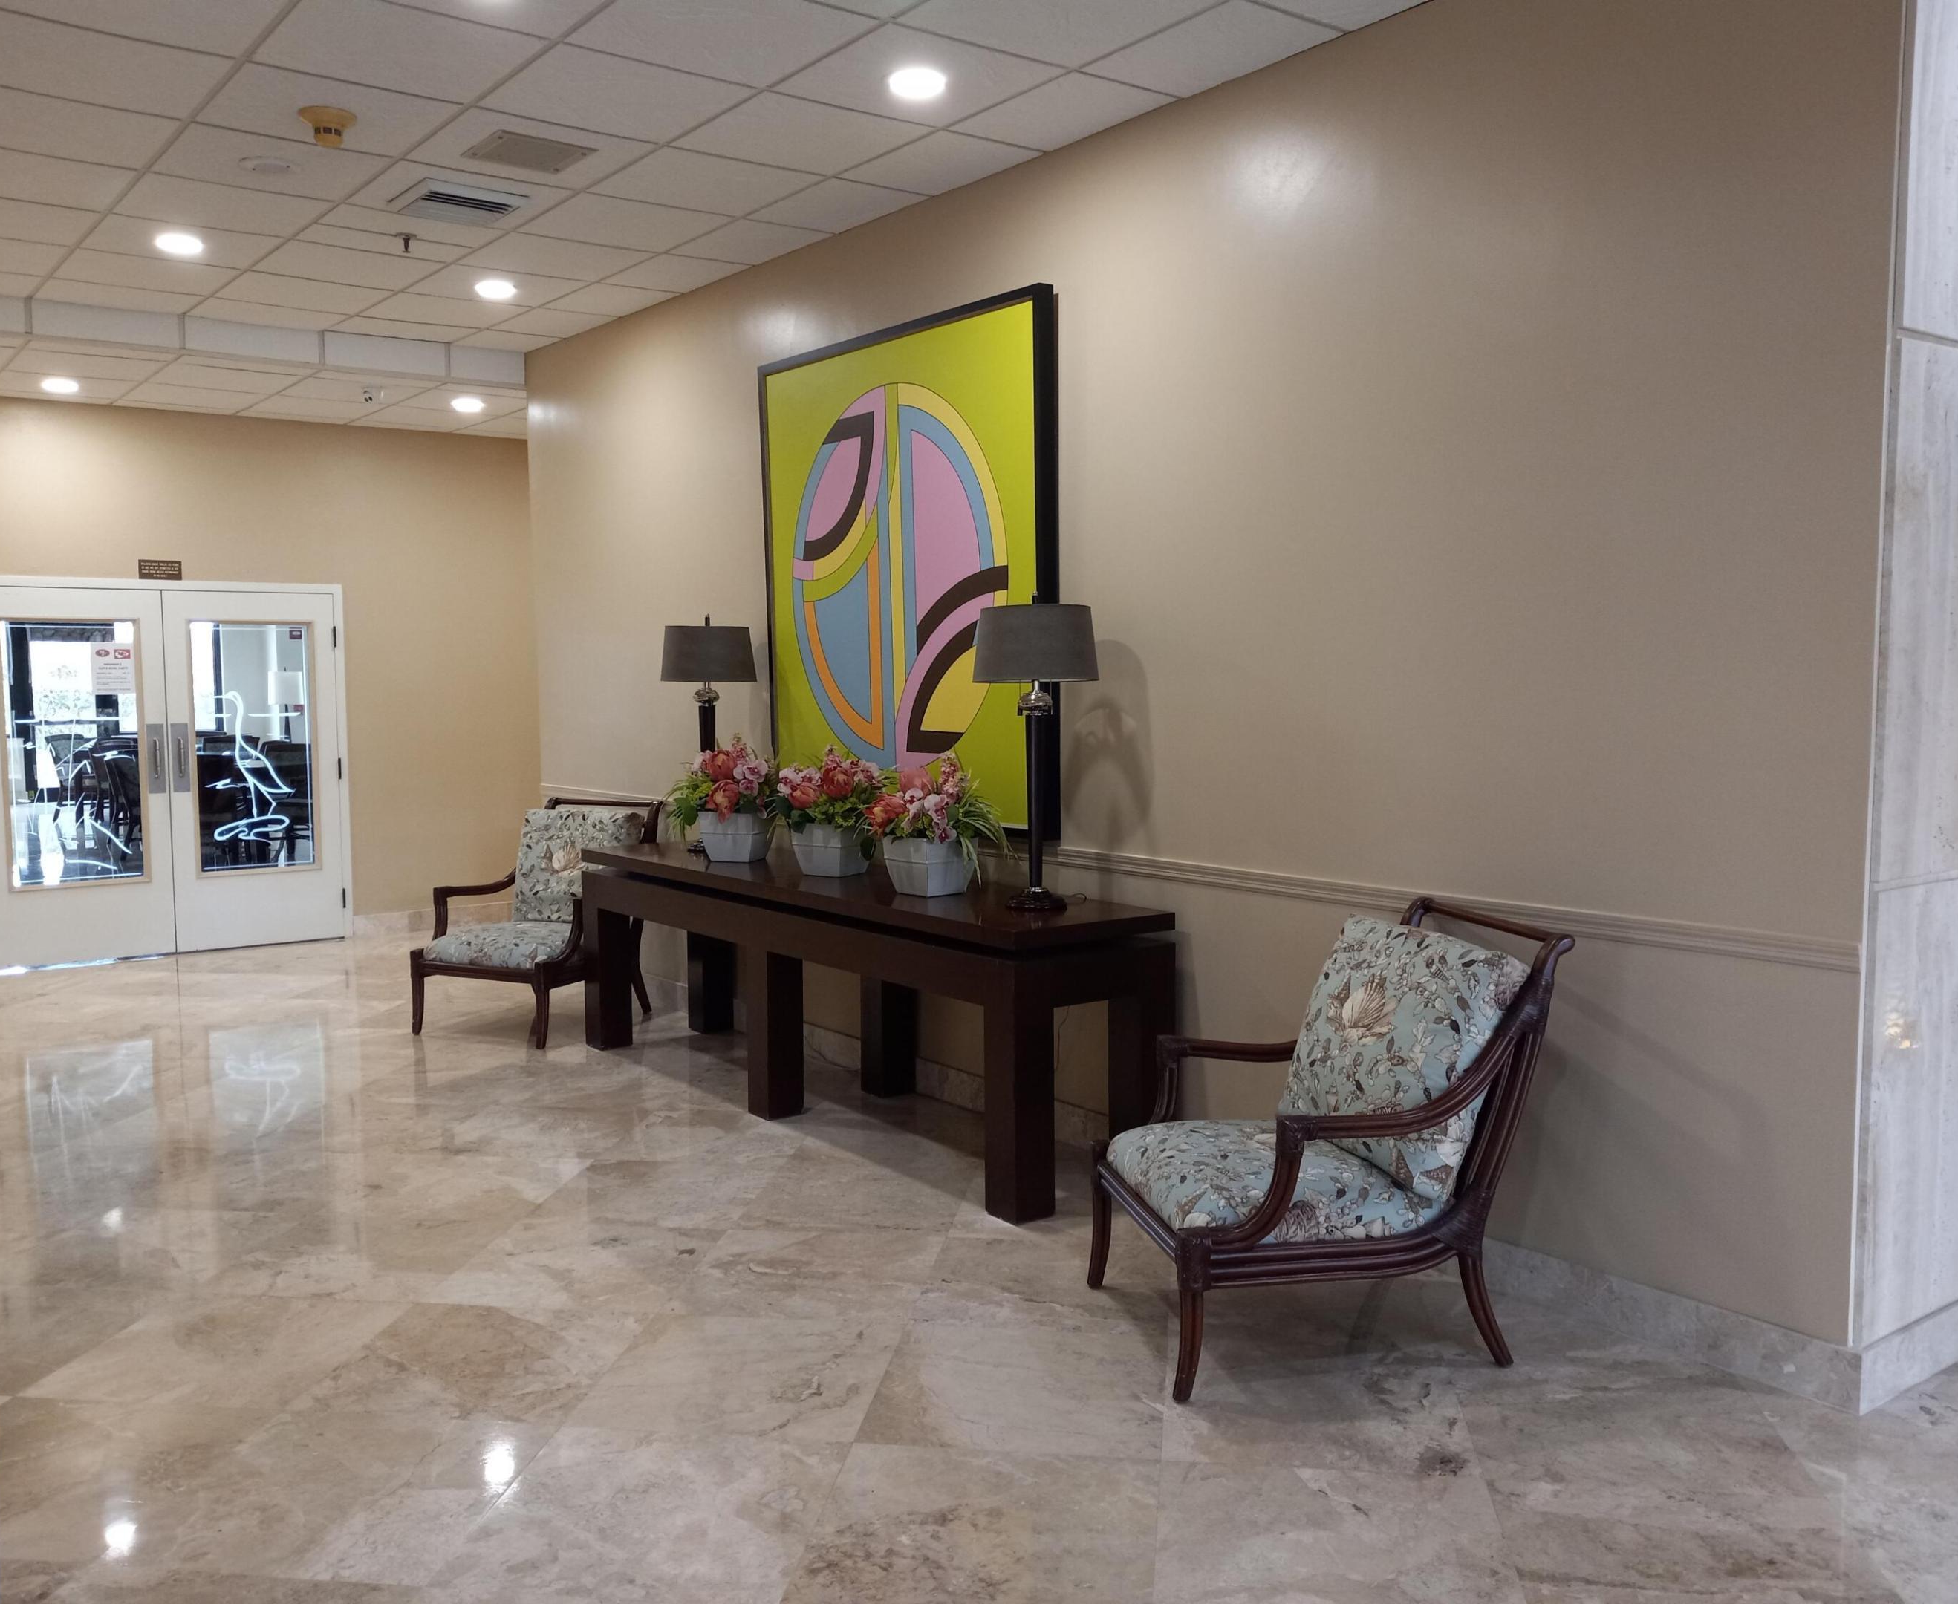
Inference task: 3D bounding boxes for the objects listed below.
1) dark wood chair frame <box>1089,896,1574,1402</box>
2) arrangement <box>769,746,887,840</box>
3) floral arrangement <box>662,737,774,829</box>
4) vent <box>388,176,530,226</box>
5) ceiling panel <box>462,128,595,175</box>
[{"bbox_3d":[0.796,0.764,3.963,0.945,0.965,0.720,-1,5,-12],"label":"dark wood chair frame"},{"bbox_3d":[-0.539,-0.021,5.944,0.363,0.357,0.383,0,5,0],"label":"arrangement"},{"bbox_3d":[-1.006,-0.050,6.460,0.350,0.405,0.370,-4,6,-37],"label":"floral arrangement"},{"bbox_3d":[-1.795,-2.057,5.767,0.374,0.045,0.395,-4,6,-37],"label":"vent"},{"bbox_3d":[-1.407,-2.029,5.242,0.327,0.025,0.324,-4,6,-37],"label":"ceiling panel"}]

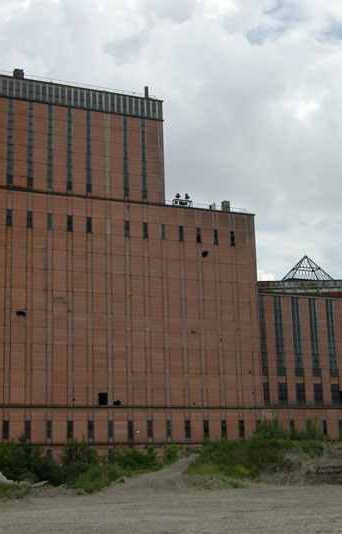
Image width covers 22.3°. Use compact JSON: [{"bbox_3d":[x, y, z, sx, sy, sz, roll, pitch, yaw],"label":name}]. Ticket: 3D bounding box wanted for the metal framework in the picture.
[{"bbox_3d":[27.445,0.381,177.357,10.396,5.708,5.198,4,-14,-24],"label":"metal framework"}]

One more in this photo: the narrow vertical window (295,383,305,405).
[{"bbox_3d":[23.608,23.116,157.271,1.909,3.737,0.300,4,-14,-24],"label":"narrow vertical window"}]

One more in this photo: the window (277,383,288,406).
[{"bbox_3d":[20.118,22.861,155.723,1.904,3.711,0.300,4,-14,-24],"label":"window"}]

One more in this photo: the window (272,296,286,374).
[{"bbox_3d":[19.814,12.616,158.086,1.883,14.623,0.300,4,-14,-24],"label":"window"}]

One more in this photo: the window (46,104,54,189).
[{"bbox_3d":[-19.886,-19.880,142.855,0.925,14.636,0.300,4,-14,-24],"label":"window"}]

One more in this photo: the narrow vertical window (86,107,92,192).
[{"bbox_3d":[-13.738,-19.448,145.587,0.924,14.647,0.300,4,-14,-24],"label":"narrow vertical window"}]

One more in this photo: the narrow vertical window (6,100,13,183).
[{"bbox_3d":[-25.942,-20.232,140.147,0.957,14.444,0.300,4,-14,-24],"label":"narrow vertical window"}]

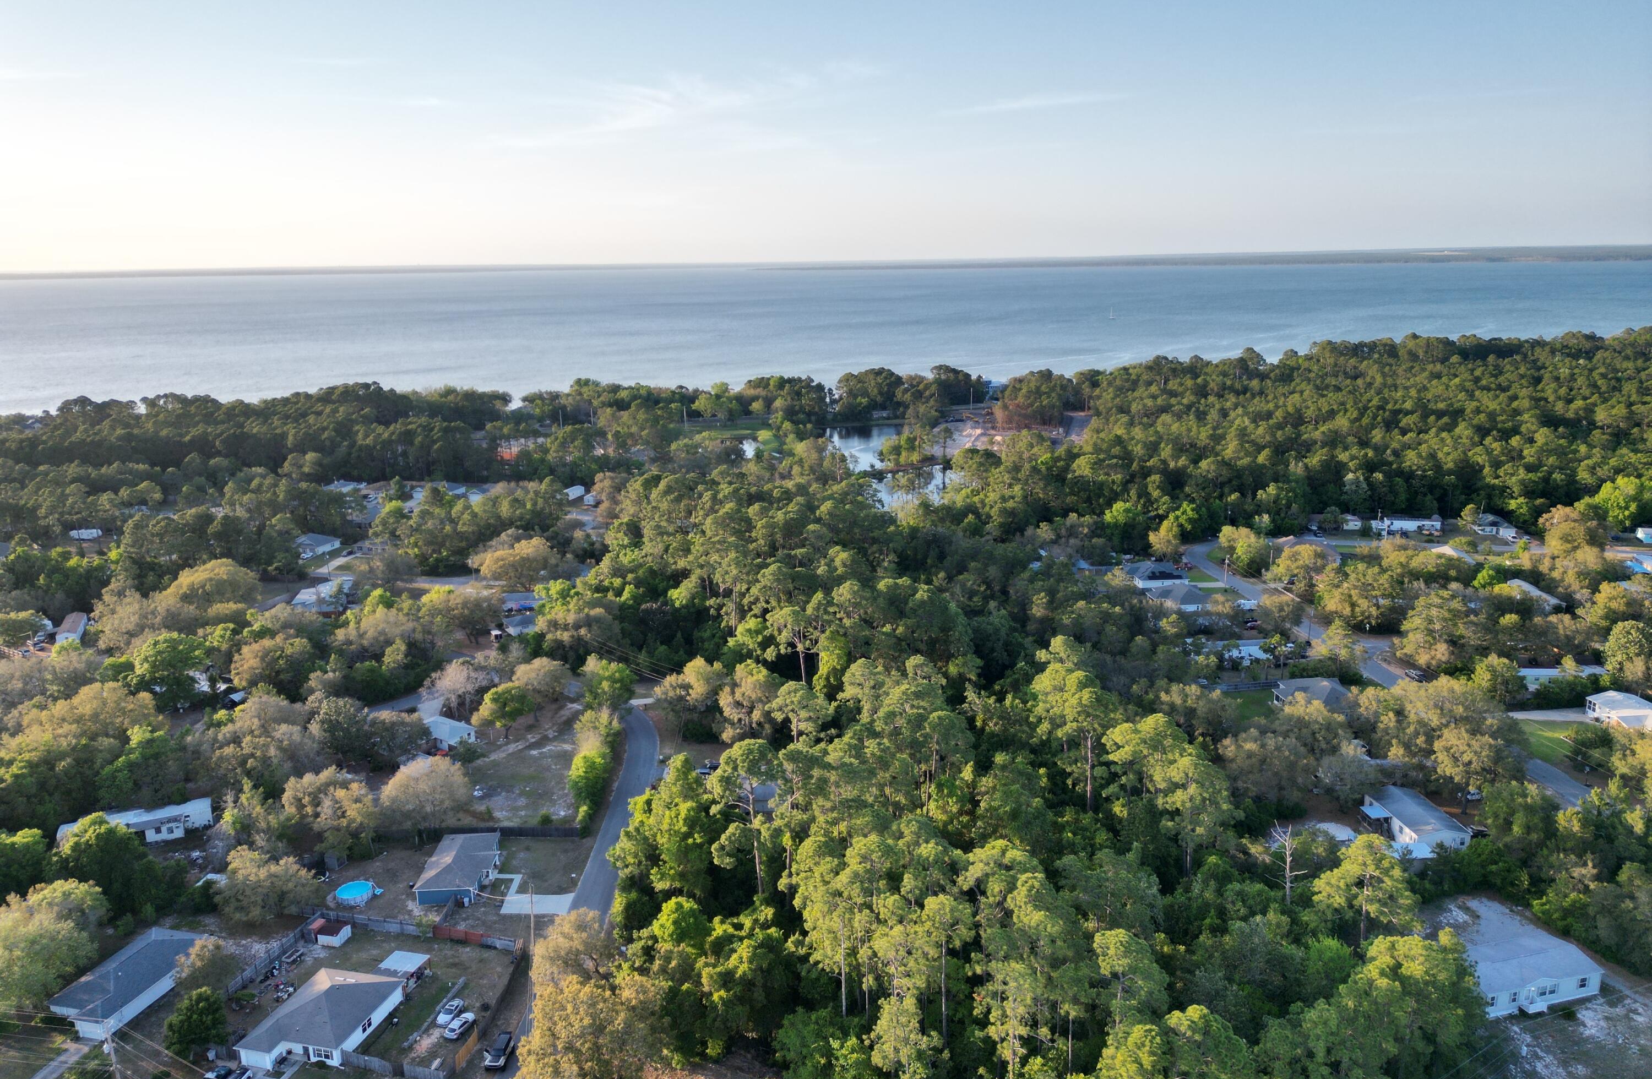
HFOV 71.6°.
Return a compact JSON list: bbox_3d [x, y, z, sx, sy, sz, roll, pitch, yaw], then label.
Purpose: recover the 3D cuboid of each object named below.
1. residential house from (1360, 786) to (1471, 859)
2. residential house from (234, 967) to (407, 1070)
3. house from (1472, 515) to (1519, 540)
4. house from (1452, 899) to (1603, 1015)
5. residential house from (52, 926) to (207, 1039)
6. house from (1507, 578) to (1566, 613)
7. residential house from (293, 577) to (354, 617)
[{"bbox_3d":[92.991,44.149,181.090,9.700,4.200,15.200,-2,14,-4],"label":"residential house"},{"bbox_3d":[-60.212,56.935,137.423,11.900,5.050,15.800,3,14,14],"label":"residential house"},{"bbox_3d":[215.083,-5.275,370.950,11.800,4.900,18.000,3,14,15],"label":"house"},{"bbox_3d":[86.497,53.784,142.507,17.200,4.300,8.600,-4,14,-13],"label":"house"},{"bbox_3d":[-88.648,55.490,145.843,10.200,4.650,18.500,3,14,14],"label":"residential house"},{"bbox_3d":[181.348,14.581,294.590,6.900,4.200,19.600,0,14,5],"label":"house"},{"bbox_3d":[-135.694,15.414,310.393,13.500,4.500,16.000,-3,14,-7],"label":"residential house"}]

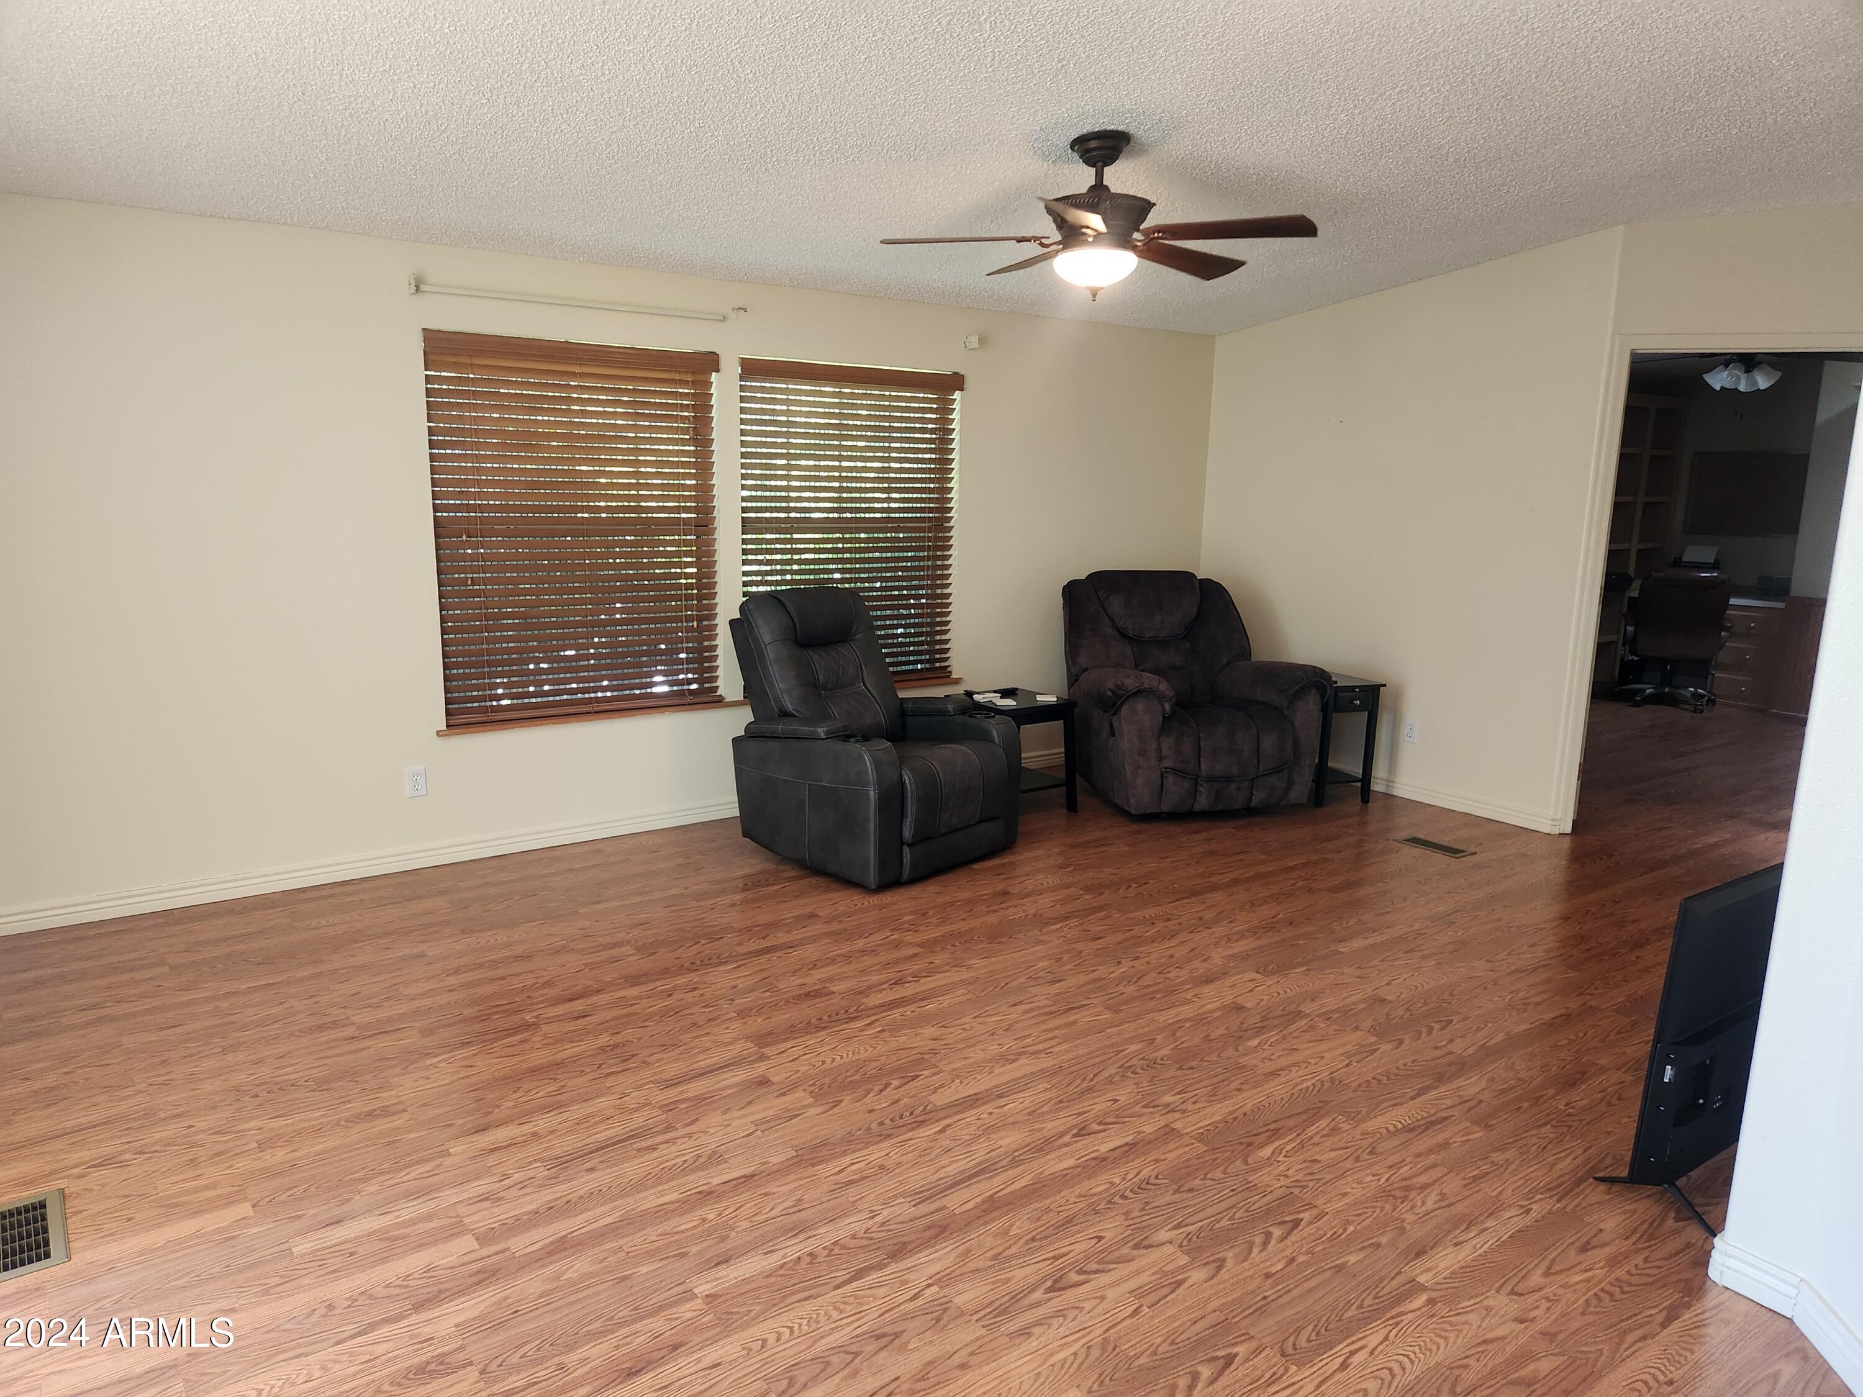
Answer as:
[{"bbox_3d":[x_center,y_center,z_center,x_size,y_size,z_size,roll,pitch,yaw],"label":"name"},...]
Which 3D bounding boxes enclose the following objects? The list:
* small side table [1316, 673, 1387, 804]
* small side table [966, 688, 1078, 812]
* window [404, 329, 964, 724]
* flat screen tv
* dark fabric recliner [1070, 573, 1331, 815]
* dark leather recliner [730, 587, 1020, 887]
[{"bbox_3d":[1.890,0.179,6.112,0.320,0.585,0.580,-3,11,-20],"label":"small side table"},{"bbox_3d":[0.377,0.254,5.726,0.420,0.515,0.430,-6,13,-35],"label":"small side table"},{"bbox_3d":[-0.849,-0.704,5.247,2.410,1.450,0.100,-6,13,-35],"label":"window"},{"bbox_3d":[1.998,0.728,2.930,1.080,0.680,0.260,-6,13,-35],"label":"flat screen tv"},{"bbox_3d":[1.222,-0.049,6.016,1.000,1.040,1.010,-2,11,-17],"label":"dark fabric recliner"},{"bbox_3d":[-0.241,0.097,5.071,1.000,1.035,0.860,11,15,43],"label":"dark leather recliner"}]

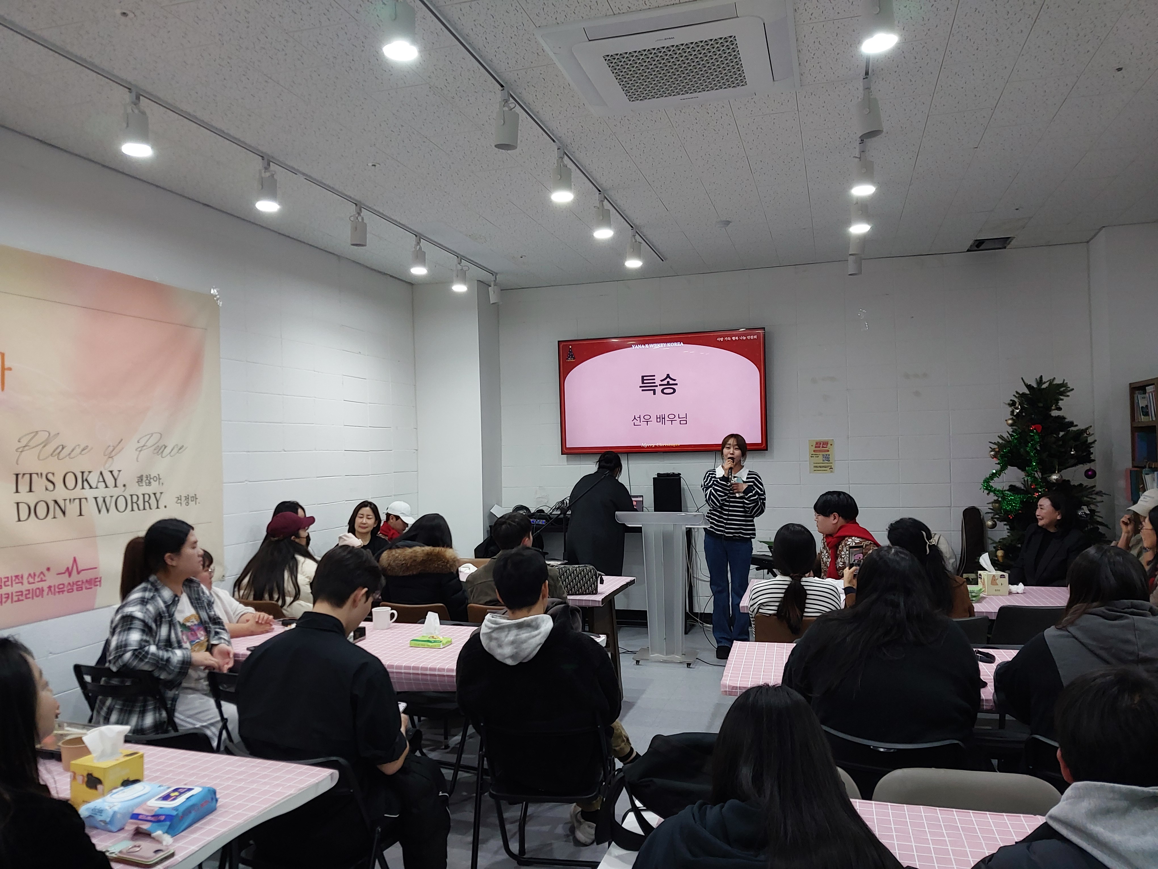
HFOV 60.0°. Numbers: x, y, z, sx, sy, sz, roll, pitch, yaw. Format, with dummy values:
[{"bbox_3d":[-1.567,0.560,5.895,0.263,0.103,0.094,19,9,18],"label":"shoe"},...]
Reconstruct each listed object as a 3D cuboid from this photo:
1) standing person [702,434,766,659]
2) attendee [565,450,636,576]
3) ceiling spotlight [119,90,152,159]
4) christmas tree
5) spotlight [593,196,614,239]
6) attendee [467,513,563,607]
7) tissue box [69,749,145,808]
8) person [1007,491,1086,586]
[{"bbox_3d":[1.195,0.861,7.730,0.480,1.700,0.380,-1,-1,12],"label":"standing person"},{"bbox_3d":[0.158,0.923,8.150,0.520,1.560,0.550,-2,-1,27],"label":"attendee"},{"bbox_3d":[-1.877,-1.320,4.241,0.105,0.255,0.105,-2,-1,14],"label":"ceiling spotlight"},{"bbox_3d":[3.409,0.589,7.350,1.000,2.040,1.000,-2,-1,19],"label":"christmas tree"},{"bbox_3d":[0.146,-1.298,5.961,0.100,0.245,0.100,-2,-1,14],"label":"spotlight"},{"bbox_3d":[-0.210,1.053,5.520,0.530,1.300,0.800,-2,-1,18],"label":"attendee"},{"bbox_3d":[-1.160,0.853,2.473,0.118,0.118,0.122,-2,-1,24],"label":"tissue box"},{"bbox_3d":[2.890,1.007,6.250,0.520,1.280,0.780,-2,-1,27],"label":"person"}]

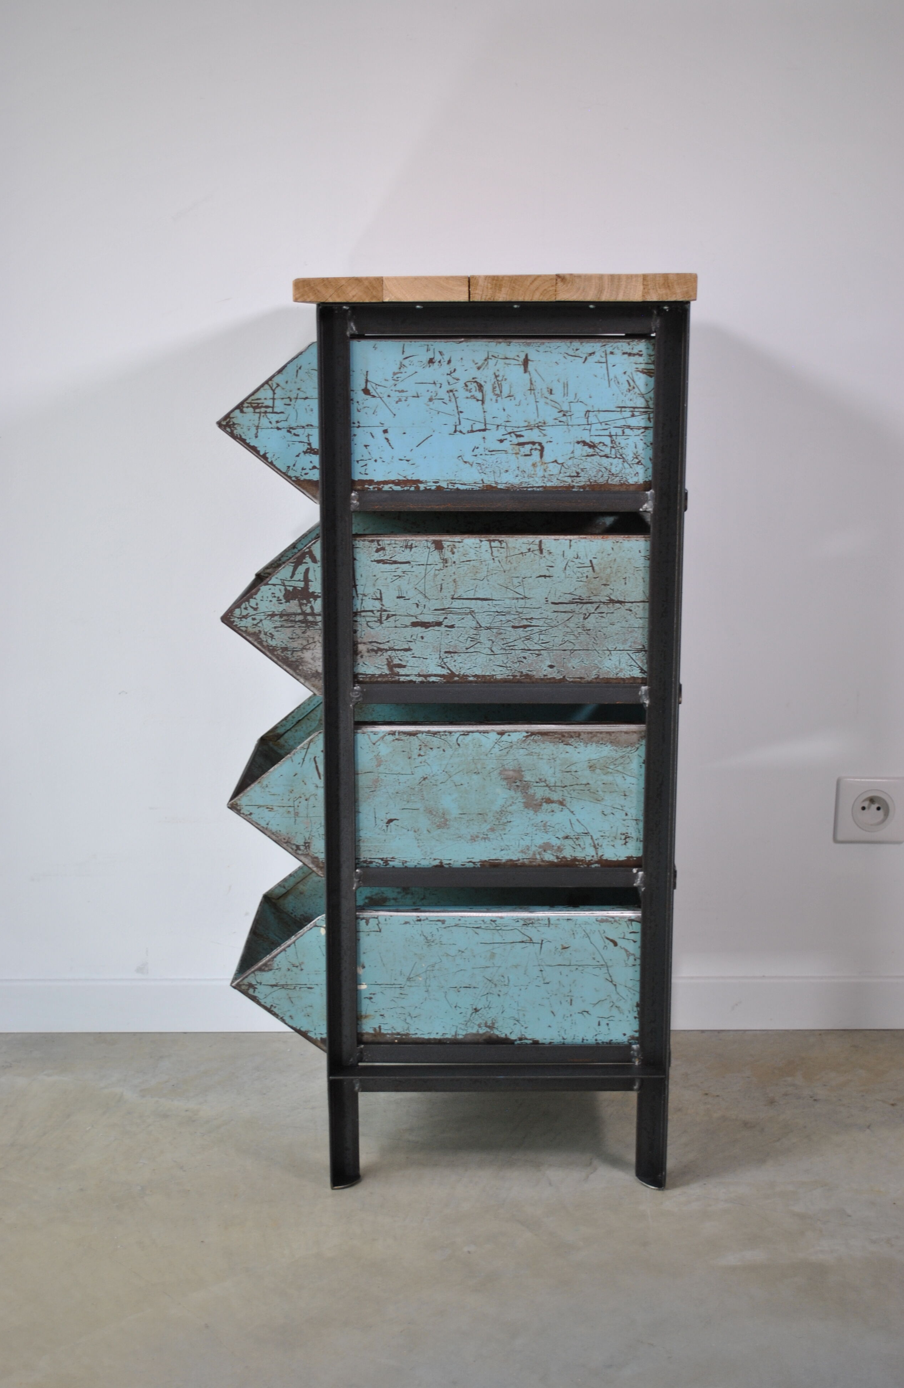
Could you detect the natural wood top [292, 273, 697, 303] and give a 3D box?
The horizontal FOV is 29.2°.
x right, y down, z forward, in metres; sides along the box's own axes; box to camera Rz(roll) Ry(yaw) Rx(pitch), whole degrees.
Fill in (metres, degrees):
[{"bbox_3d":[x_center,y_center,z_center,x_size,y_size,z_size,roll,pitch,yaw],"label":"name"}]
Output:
[{"bbox_3d":[0.041,-0.415,1.791,0.374,0.026,0.365,0,12,0],"label":"natural wood top"}]

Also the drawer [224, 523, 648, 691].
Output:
[{"bbox_3d":[-0.005,-0.107,1.855,0.443,0.158,0.288,0,12,0],"label":"drawer"}]

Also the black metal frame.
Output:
[{"bbox_3d":[0.050,0.039,1.889,0.350,0.904,0.350,0,12,0],"label":"black metal frame"}]

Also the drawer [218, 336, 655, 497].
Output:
[{"bbox_3d":[-0.005,-0.293,1.815,0.443,0.157,0.288,0,12,0],"label":"drawer"}]

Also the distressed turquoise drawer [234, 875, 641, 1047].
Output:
[{"bbox_3d":[-0.005,0.269,1.937,0.443,0.155,0.288,0,12,0],"label":"distressed turquoise drawer"}]

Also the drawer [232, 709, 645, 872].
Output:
[{"bbox_3d":[-0.005,0.080,1.895,0.443,0.156,0.288,0,12,0],"label":"drawer"}]

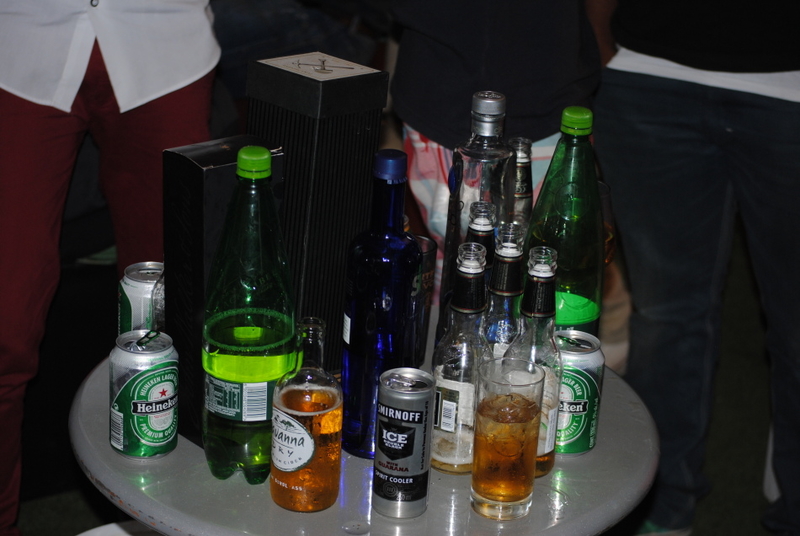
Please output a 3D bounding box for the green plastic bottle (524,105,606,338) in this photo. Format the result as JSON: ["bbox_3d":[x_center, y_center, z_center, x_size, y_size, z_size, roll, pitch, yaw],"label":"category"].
[{"bbox_3d":[0.168,-0.005,1.879,0.087,0.330,0.087,3,23,-1],"label":"green plastic bottle"}]

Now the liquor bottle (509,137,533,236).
[{"bbox_3d":[0.125,-0.034,2.046,0.059,0.231,0.059,5,23,3],"label":"liquor bottle"}]

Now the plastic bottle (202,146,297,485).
[{"bbox_3d":[-0.141,0.045,1.714,0.088,0.328,0.088,-1,23,-11],"label":"plastic bottle"}]

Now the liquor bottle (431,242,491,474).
[{"bbox_3d":[0.062,0.087,1.772,0.057,0.231,0.057,3,23,-1],"label":"liquor bottle"}]

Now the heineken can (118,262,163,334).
[{"bbox_3d":[-0.265,0.059,1.939,0.066,0.115,0.066,1,23,-6],"label":"heineken can"}]

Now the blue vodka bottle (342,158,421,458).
[{"bbox_3d":[-0.017,0.035,1.783,0.074,0.308,0.074,-1,23,-11],"label":"blue vodka bottle"}]

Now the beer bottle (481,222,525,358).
[{"bbox_3d":[0.101,0.067,1.807,0.059,0.231,0.059,9,24,13],"label":"beer bottle"}]

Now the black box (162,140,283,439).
[{"bbox_3d":[-0.177,0.023,1.816,0.092,0.298,0.068,-16,29,-38],"label":"black box"}]

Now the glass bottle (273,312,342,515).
[{"bbox_3d":[-0.086,0.134,1.700,0.066,0.182,0.066,3,23,-1],"label":"glass bottle"}]

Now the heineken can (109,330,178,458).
[{"bbox_3d":[-0.247,0.123,1.770,0.066,0.115,0.066,3,23,-1],"label":"heineken can"}]

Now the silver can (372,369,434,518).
[{"bbox_3d":[0.004,0.164,1.690,0.052,0.134,0.052,3,23,-1],"label":"silver can"}]

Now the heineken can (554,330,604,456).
[{"bbox_3d":[0.168,0.126,1.827,0.066,0.115,0.066,3,23,-1],"label":"heineken can"}]

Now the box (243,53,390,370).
[{"bbox_3d":[-0.099,-0.054,1.941,0.103,0.326,0.103,20,23,37],"label":"box"}]

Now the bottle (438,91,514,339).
[{"bbox_3d":[0.083,-0.036,1.947,0.069,0.308,0.069,1,23,-7],"label":"bottle"}]

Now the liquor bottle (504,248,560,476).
[{"bbox_3d":[0.127,0.091,1.755,0.059,0.231,0.059,-2,24,-14],"label":"liquor bottle"}]

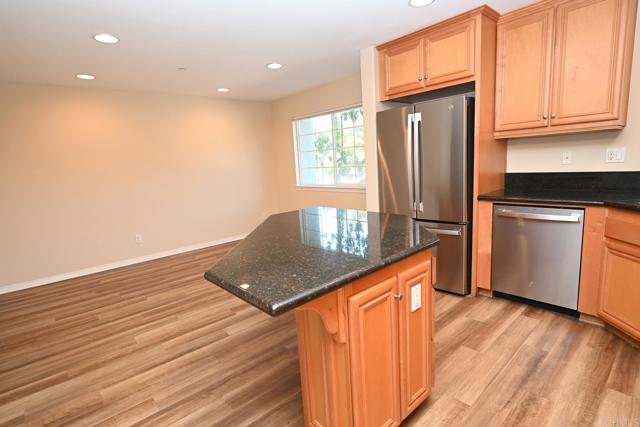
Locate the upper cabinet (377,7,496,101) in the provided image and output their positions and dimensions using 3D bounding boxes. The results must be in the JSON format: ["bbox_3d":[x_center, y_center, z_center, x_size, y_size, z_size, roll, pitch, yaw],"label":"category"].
[{"bbox_3d":[1.215,-1.466,3.182,0.712,0.546,1.074,-12,12,-41],"label":"upper cabinet"}]

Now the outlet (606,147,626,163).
[{"bbox_3d":[2.403,-0.469,2.602,0.012,0.116,0.111,-12,12,-41],"label":"outlet"}]

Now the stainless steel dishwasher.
[{"bbox_3d":[1.915,0.313,2.751,0.598,0.818,0.601,-12,12,-41],"label":"stainless steel dishwasher"}]

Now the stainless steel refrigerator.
[{"bbox_3d":[1.206,-0.189,3.354,0.810,1.789,0.930,-12,12,-41],"label":"stainless steel refrigerator"}]

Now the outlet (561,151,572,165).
[{"bbox_3d":[2.191,-0.491,2.839,0.011,0.115,0.070,-12,12,-41],"label":"outlet"}]

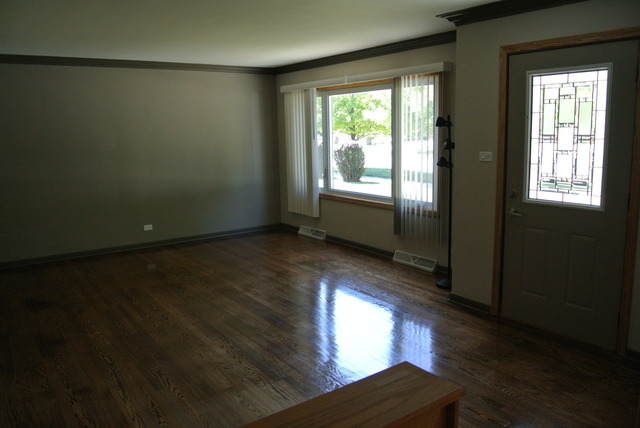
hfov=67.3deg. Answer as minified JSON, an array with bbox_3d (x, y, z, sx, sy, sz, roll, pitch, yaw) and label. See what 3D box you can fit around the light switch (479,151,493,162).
[{"bbox_3d":[1.284,-0.446,3.733,0.014,0.071,0.115,-9,12,-36],"label":"light switch"}]

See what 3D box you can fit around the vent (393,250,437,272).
[{"bbox_3d":[1.049,0.520,5.349,0.075,0.118,0.610,-9,12,-36],"label":"vent"}]

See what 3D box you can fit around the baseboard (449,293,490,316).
[{"bbox_3d":[1.244,0.754,4.019,0.027,0.082,0.420,-9,12,-36],"label":"baseboard"}]

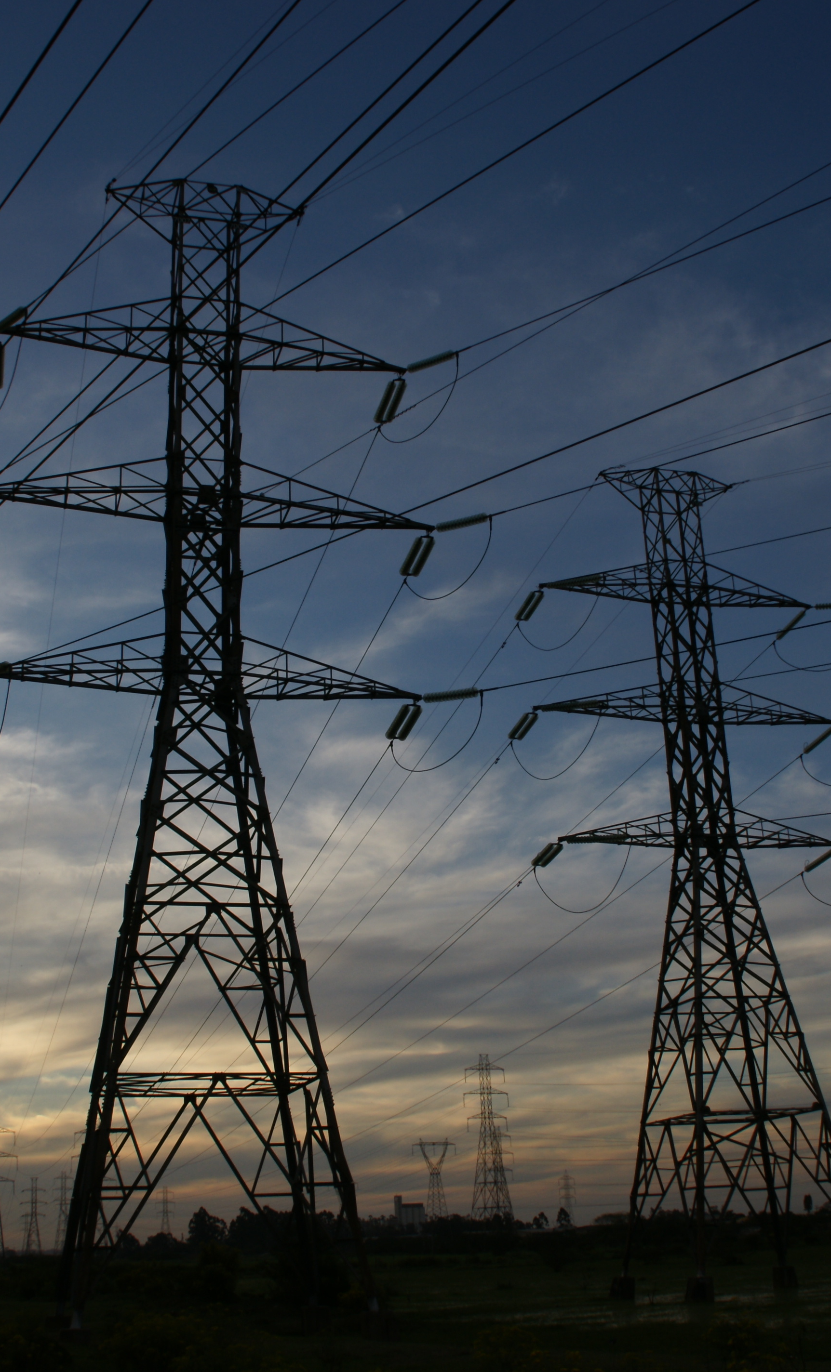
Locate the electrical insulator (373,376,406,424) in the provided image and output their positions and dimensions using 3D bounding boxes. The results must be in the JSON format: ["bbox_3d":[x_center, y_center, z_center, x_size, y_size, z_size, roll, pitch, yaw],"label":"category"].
[{"bbox_3d":[-0.800,-9.258,50.146,0.550,0.280,2.300,4,-30,-19],"label":"electrical insulator"}]

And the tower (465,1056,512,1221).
[{"bbox_3d":[17.055,104.264,351.974,11.300,39.281,7.000,7,-21,-26],"label":"tower"}]

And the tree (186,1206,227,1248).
[{"bbox_3d":[-40.618,105.317,299.909,7.700,7.969,7.200,0,-19,-7],"label":"tree"}]

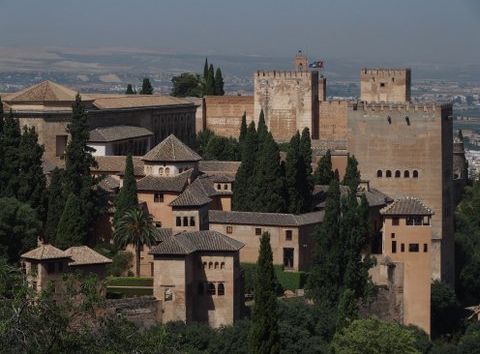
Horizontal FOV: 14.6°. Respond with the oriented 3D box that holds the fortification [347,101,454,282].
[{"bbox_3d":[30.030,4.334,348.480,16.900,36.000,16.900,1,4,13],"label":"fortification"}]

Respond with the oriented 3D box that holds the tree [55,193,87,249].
[{"bbox_3d":[-22.998,6.242,254.000,4.300,8.200,4.300,0,4,0],"label":"tree"}]

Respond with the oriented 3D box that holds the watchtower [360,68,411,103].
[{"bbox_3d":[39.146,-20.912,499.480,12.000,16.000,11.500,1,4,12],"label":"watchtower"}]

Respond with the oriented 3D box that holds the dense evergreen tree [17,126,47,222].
[{"bbox_3d":[-30.629,-0.073,275.000,4.400,15.500,4.400,0,4,0],"label":"dense evergreen tree"}]

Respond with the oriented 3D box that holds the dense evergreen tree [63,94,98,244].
[{"bbox_3d":[-22.861,-1.073,270.806,4.900,22.000,4.900,0,4,0],"label":"dense evergreen tree"}]

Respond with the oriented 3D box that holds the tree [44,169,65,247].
[{"bbox_3d":[-26.259,4.539,265.432,3.260,11.800,3.260,0,4,0],"label":"tree"}]

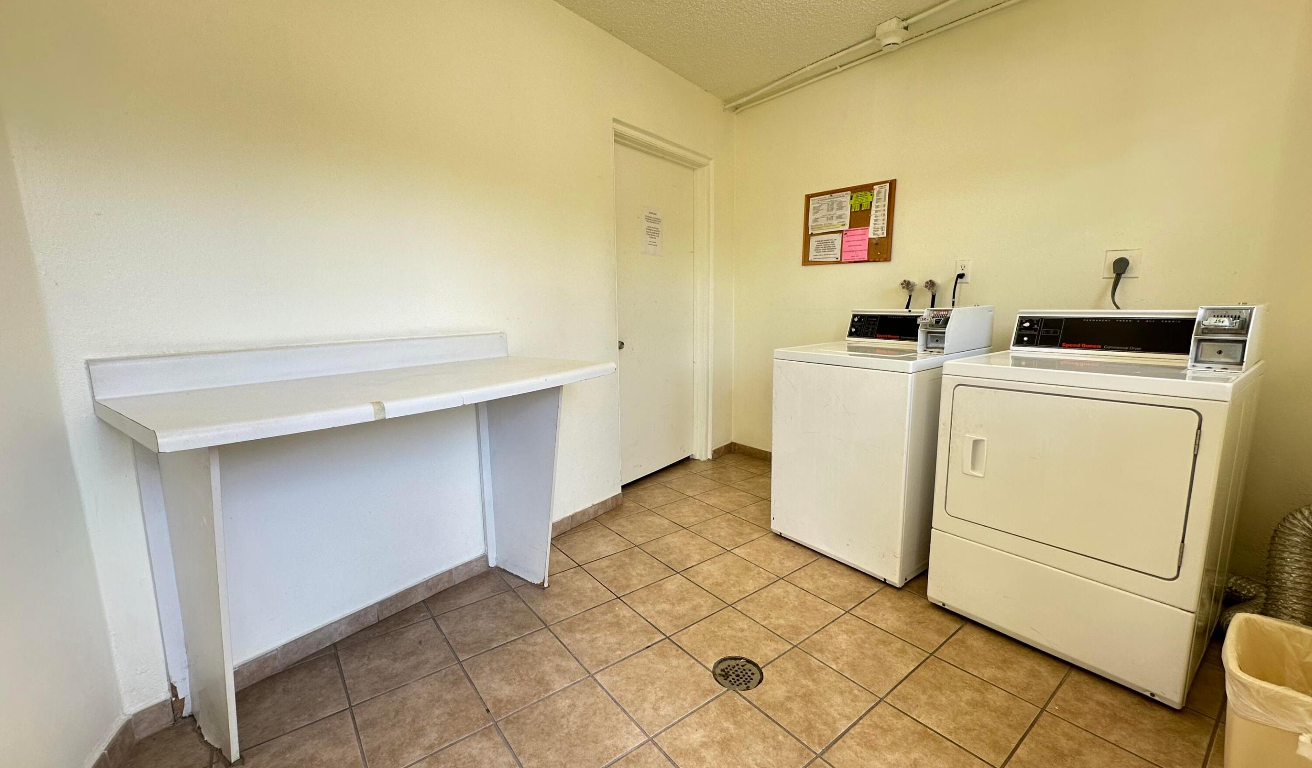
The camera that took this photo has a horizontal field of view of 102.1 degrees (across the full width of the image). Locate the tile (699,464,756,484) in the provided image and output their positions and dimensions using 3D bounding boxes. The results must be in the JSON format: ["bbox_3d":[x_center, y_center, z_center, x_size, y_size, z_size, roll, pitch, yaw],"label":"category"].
[{"bbox_3d":[0.475,0.603,3.526,0.302,0.010,0.302,-8,12,-37],"label":"tile"}]

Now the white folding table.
[{"bbox_3d":[-0.753,0.388,1.657,0.622,1.009,1.219,6,11,36],"label":"white folding table"}]

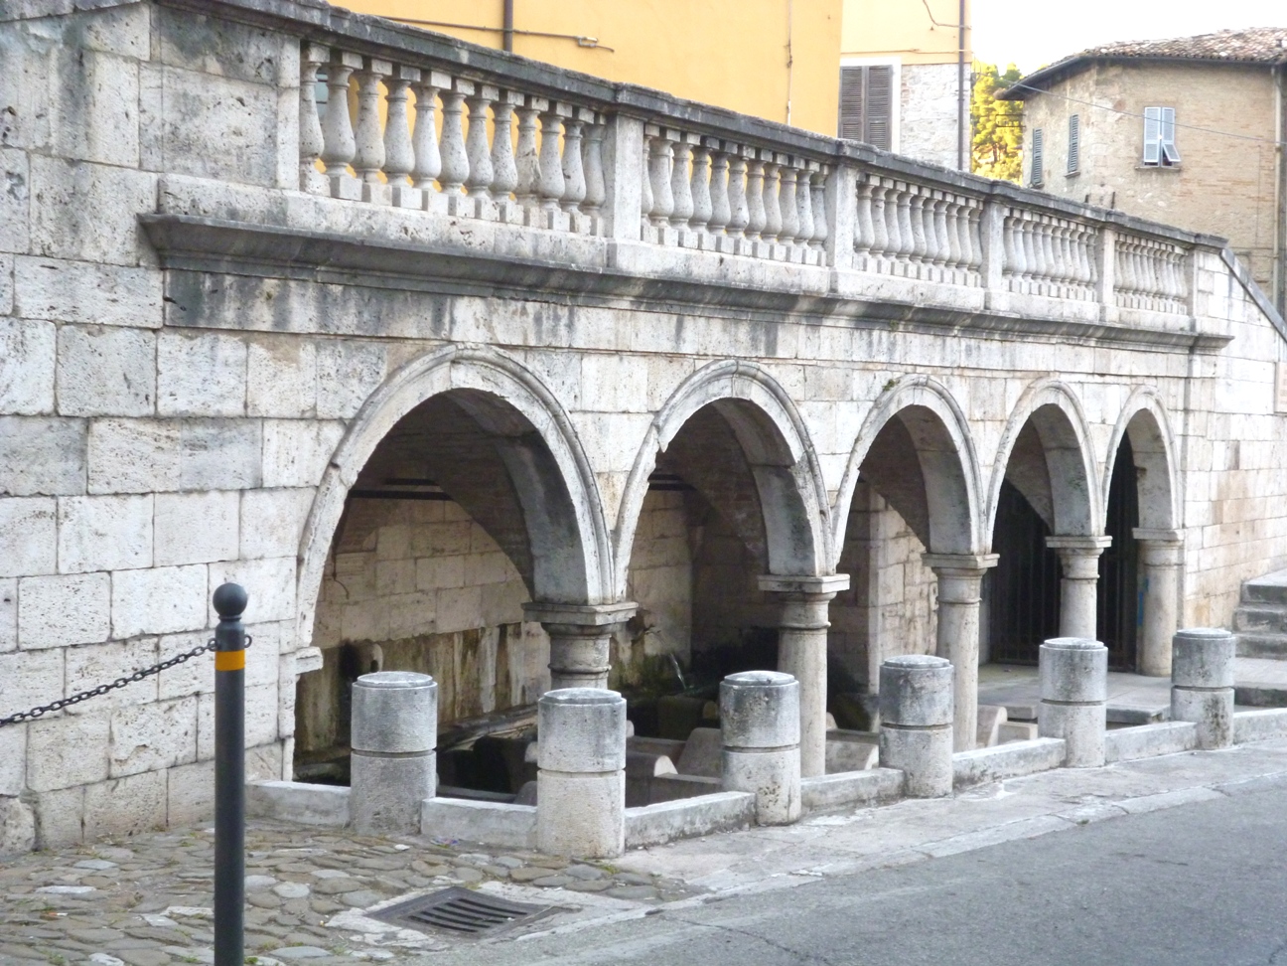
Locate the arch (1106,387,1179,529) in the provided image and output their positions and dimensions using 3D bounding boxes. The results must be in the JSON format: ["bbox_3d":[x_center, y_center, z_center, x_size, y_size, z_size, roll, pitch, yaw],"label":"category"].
[{"bbox_3d":[4.311,-0.195,20.786,0.360,1.296,2.215,1,2,29],"label":"arch"}]

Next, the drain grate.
[{"bbox_3d":[-0.632,1.502,8.106,0.463,0.050,0.468,3,6,36],"label":"drain grate"}]

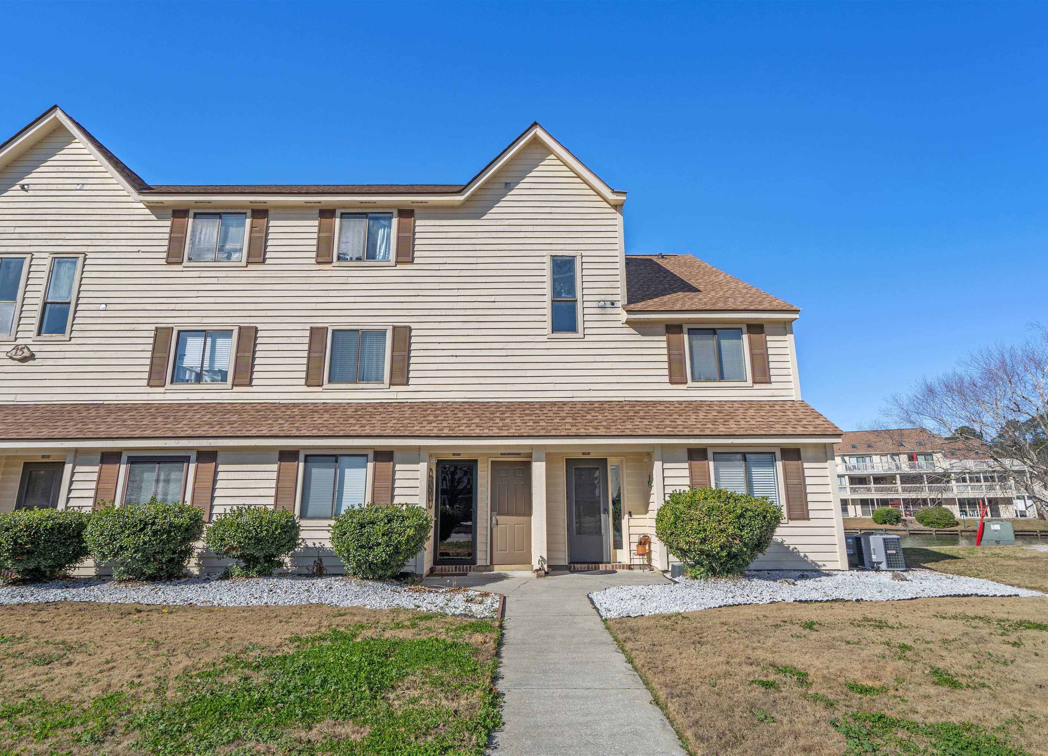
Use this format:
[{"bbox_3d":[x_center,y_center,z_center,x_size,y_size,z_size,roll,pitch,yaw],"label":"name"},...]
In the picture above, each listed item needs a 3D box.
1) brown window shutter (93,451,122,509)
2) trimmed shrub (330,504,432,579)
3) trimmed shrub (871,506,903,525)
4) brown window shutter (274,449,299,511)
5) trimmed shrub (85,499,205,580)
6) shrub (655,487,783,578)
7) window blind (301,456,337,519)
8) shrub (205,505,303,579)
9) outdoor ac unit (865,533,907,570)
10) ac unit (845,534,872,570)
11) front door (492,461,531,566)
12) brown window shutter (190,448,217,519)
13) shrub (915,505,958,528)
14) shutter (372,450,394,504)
[{"bbox_3d":[-7.885,2.061,10.080,0.380,1.320,0.040,0,-13,-1],"label":"brown window shutter"},{"bbox_3d":[-2.364,2.699,8.806,1.640,1.160,1.480,0,-13,-1],"label":"trimmed shrub"},{"bbox_3d":[34.373,13.092,50.635,2.550,1.600,2.200,0,-13,-1],"label":"trimmed shrub"},{"bbox_3d":[-4.435,2.008,9.988,0.380,1.300,0.040,0,-13,-1],"label":"brown window shutter"},{"bbox_3d":[-6.373,2.732,9.022,1.780,1.360,1.600,0,-13,-1],"label":"trimmed shrub"},{"bbox_3d":[3.285,2.613,9.076,2.100,1.500,1.800,0,-13,-1],"label":"shrub"},{"bbox_3d":[-3.852,2.040,10.078,0.670,1.160,0.040,0,-13,-1],"label":"window blind"},{"bbox_3d":[-4.578,2.790,9.075,1.480,1.200,1.350,0,-13,-1],"label":"shrub"},{"bbox_3d":[6.923,3.373,10.472,0.620,0.640,0.620,0,-13,-1],"label":"outdoor ac unit"},{"bbox_3d":[6.870,3.470,10.911,0.620,0.640,0.620,0,-13,-1],"label":"ac unit"},{"bbox_3d":[-0.251,2.732,10.936,0.810,2.040,0.050,0,-13,-1],"label":"front door"},{"bbox_3d":[-6.061,2.045,10.099,0.380,1.320,0.040,0,-13,-1],"label":"brown window shutter"},{"bbox_3d":[36.340,12.265,47.257,3.300,1.950,3.000,0,-13,-1],"label":"shrub"},{"bbox_3d":[-2.646,2.004,10.003,0.375,1.300,0.040,0,-13,-1],"label":"shutter"}]

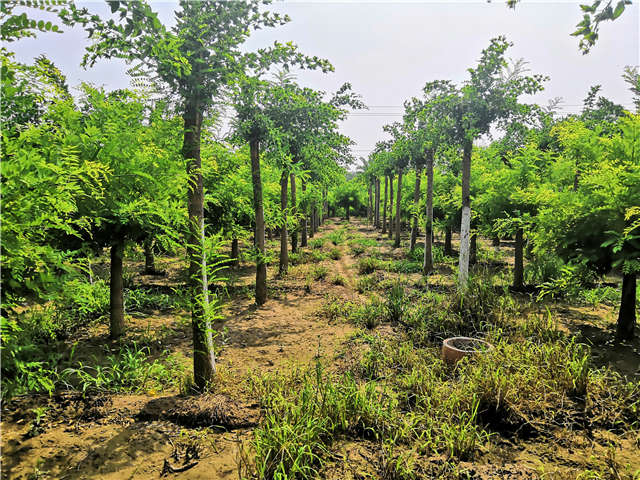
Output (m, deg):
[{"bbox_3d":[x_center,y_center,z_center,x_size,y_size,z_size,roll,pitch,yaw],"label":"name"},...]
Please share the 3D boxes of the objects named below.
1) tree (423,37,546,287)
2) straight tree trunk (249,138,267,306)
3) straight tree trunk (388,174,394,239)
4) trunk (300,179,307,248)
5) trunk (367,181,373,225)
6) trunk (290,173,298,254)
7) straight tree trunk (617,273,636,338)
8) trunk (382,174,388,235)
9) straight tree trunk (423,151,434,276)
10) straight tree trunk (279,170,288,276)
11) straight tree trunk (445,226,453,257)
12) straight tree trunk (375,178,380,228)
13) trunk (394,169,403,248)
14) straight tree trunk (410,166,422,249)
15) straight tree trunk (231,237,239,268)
[{"bbox_3d":[2.555,-1.114,7.790,1.874,3.976,2.000,0,5,0],"label":"tree"},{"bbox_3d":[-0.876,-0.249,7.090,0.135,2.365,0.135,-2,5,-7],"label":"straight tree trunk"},{"bbox_3d":[2.563,-1.181,17.961,0.155,2.334,0.155,1,5,8],"label":"straight tree trunk"},{"bbox_3d":[-0.487,-0.820,15.351,0.155,2.068,0.155,0,5,-2],"label":"trunk"},{"bbox_3d":[2.914,-2.120,28.665,0.170,2.349,0.170,1,5,6],"label":"trunk"},{"bbox_3d":[-0.737,-0.795,14.149,0.140,2.324,0.140,-1,5,-3],"label":"trunk"},{"bbox_3d":[3.339,0.683,5.424,0.160,0.771,0.160,2,5,32],"label":"straight tree trunk"},{"bbox_3d":[2.901,-1.596,22.059,0.150,2.658,0.150,2,5,7],"label":"trunk"},{"bbox_3d":[2.200,-0.508,9.984,0.165,2.378,0.165,1,5,12],"label":"straight tree trunk"},{"bbox_3d":[-0.718,-0.350,10.000,0.135,2.100,0.135,0,5,-4],"label":"straight tree trunk"},{"bbox_3d":[3.338,0.040,12.911,0.145,0.779,0.145,0,5,0],"label":"straight tree trunk"},{"bbox_3d":[2.820,-1.762,24.167,0.160,2.415,0.160,1,5,7],"label":"straight tree trunk"},{"bbox_3d":[2.479,-0.986,15.617,0.140,2.472,0.140,2,5,9],"label":"trunk"},{"bbox_3d":[2.520,-0.737,13.178,0.160,2.284,0.160,4,5,11],"label":"straight tree trunk"},{"bbox_3d":[-1.852,0.267,10.833,0.145,0.688,0.145,-1,5,-10],"label":"straight tree trunk"}]

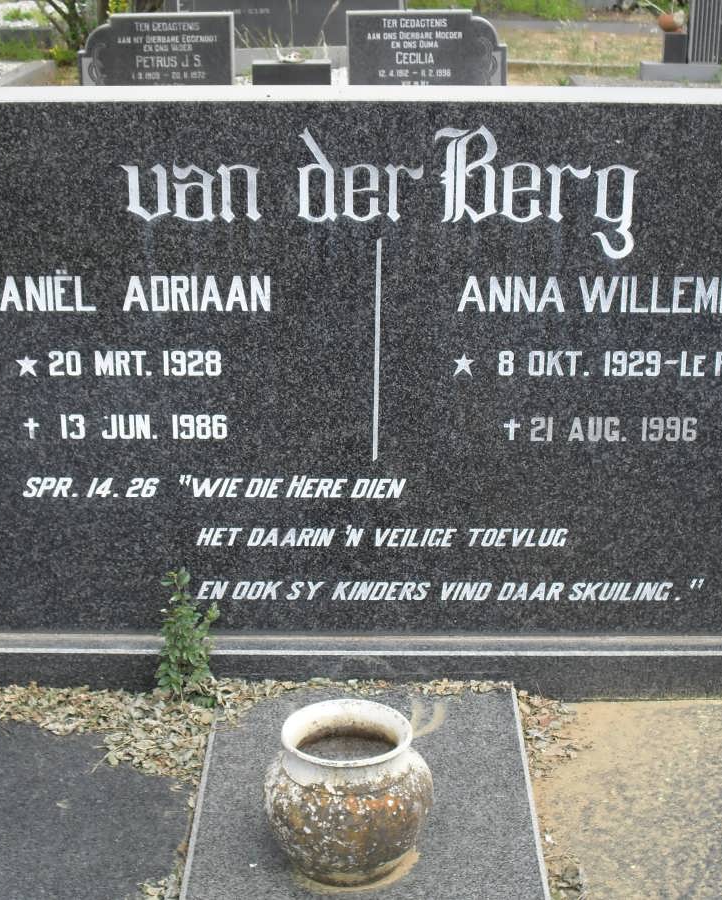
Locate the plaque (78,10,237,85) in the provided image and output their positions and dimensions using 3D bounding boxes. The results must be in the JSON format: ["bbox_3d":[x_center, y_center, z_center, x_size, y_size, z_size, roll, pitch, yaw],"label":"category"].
[{"bbox_3d":[-0.840,-1.555,7.032,0.635,0.490,0.090,-2,19,-5],"label":"plaque"}]

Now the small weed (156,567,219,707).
[{"bbox_3d":[-0.230,0.247,2.253,0.081,0.187,0.075,0,19,0],"label":"small weed"}]

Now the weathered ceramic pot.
[{"bbox_3d":[-0.015,0.384,1.895,0.188,0.156,0.188,0,19,0],"label":"weathered ceramic pot"}]

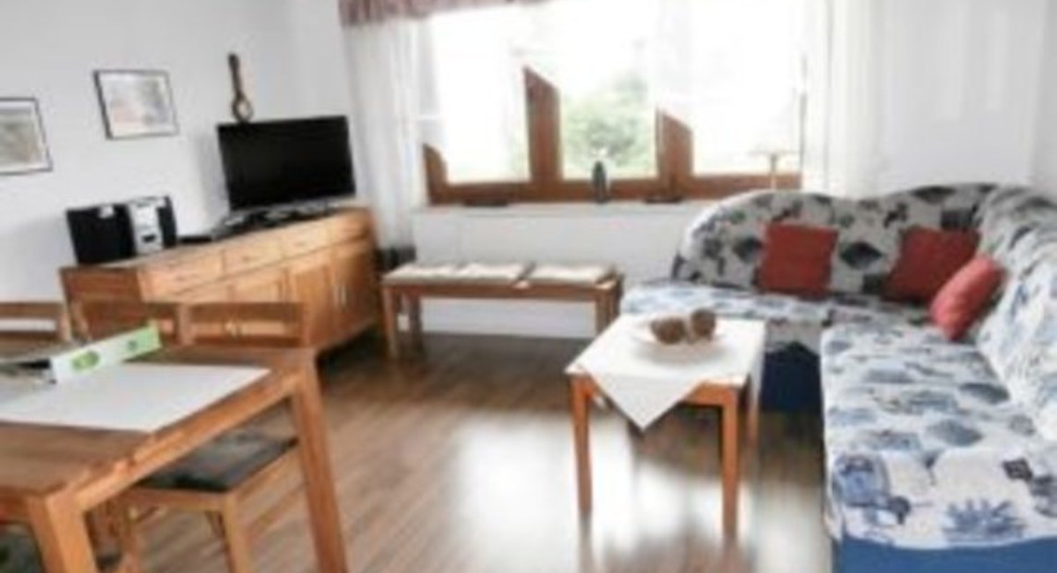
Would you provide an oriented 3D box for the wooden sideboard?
[{"bbox_3d":[-1.620,0.081,4.303,0.450,0.800,1.850,2,15,22],"label":"wooden sideboard"}]

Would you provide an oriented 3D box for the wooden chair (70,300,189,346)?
[{"bbox_3d":[-1.403,0.518,2.366,0.470,0.860,0.490,1,15,17],"label":"wooden chair"}]

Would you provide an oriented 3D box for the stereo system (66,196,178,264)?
[{"bbox_3d":[-2.012,-0.286,3.662,0.190,0.265,0.470,2,15,22],"label":"stereo system"}]

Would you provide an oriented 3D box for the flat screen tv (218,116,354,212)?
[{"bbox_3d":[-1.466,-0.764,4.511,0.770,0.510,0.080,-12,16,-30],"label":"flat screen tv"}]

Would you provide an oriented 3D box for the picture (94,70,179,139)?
[{"bbox_3d":[-2.019,-0.946,3.808,0.025,0.325,0.435,2,15,22],"label":"picture"}]

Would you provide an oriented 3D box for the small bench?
[{"bbox_3d":[-0.132,0.162,4.300,1.370,0.475,0.390,1,15,18],"label":"small bench"}]

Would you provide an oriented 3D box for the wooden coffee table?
[{"bbox_3d":[0.539,0.472,2.711,0.580,0.560,0.670,2,15,20],"label":"wooden coffee table"}]

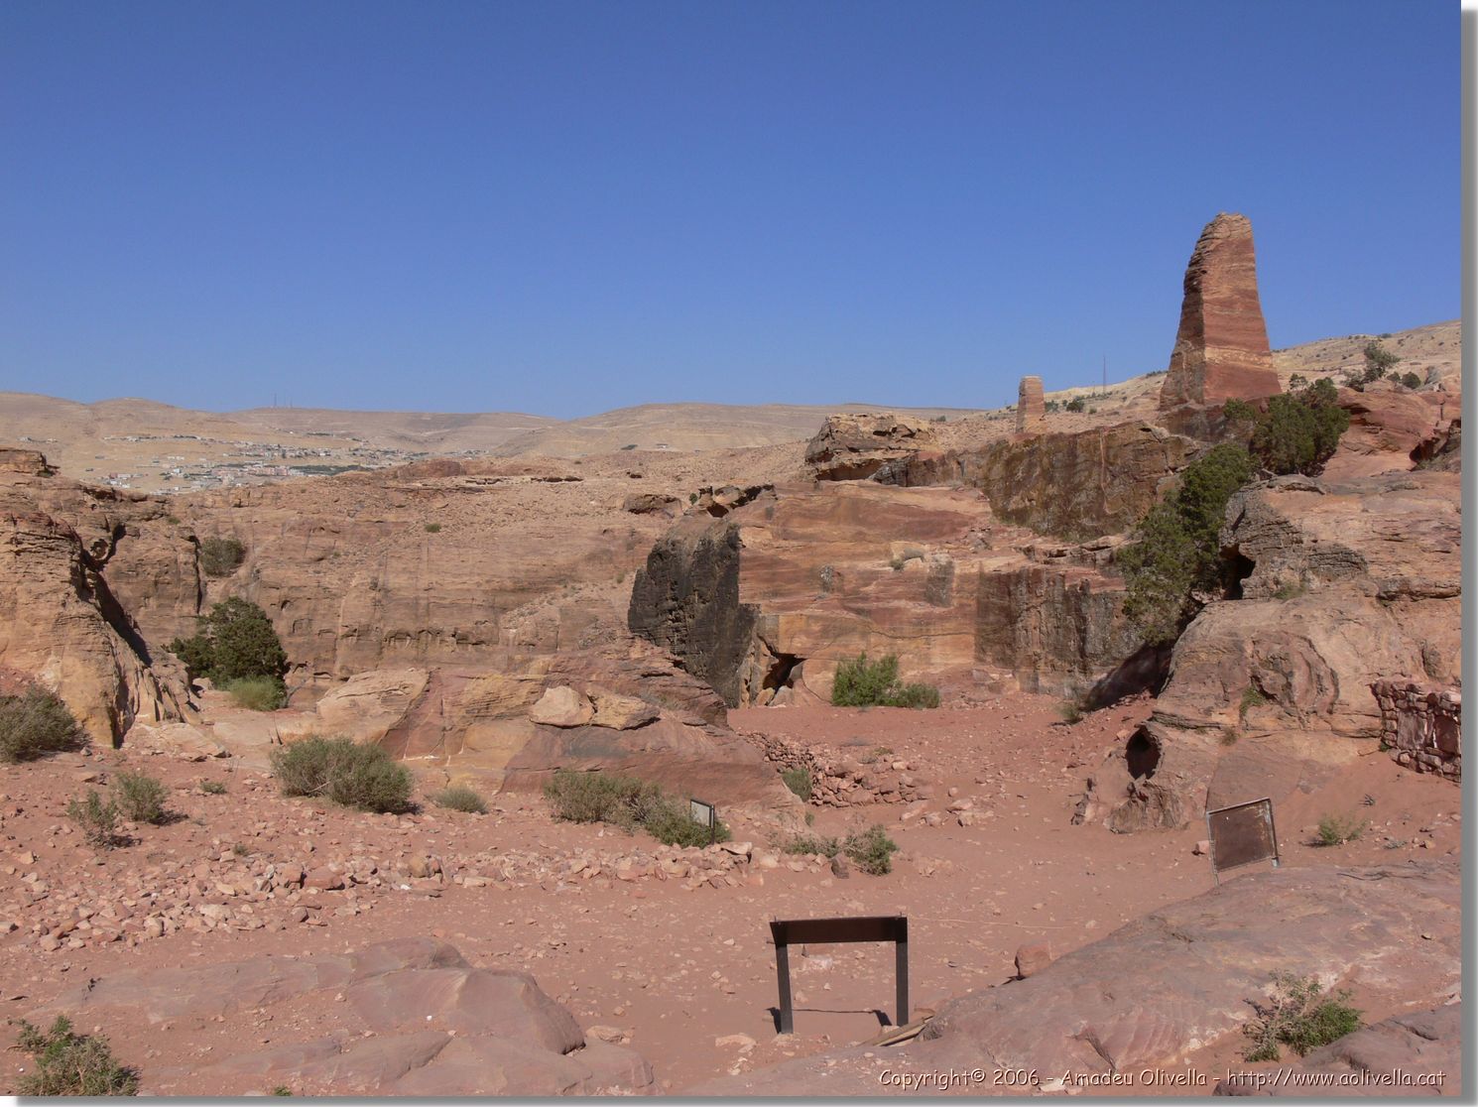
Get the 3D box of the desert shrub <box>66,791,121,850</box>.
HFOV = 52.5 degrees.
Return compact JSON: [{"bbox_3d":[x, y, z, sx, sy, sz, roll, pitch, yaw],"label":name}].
[{"bbox_3d":[-7.322,3.033,17.000,0.600,0.630,0.540,-1,3,-23],"label":"desert shrub"}]

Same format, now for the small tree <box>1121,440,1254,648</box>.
[{"bbox_3d":[9.873,-0.197,33.000,3.000,4.300,2.800,0,1,17],"label":"small tree"}]

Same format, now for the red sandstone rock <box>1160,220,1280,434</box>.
[{"bbox_3d":[15.422,-7.406,48.000,2.800,6.950,2.700,0,1,-10],"label":"red sandstone rock"}]

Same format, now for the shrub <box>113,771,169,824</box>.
[{"bbox_3d":[-7.266,2.972,18.200,0.660,0.600,0.590,-1,3,-22],"label":"shrub"}]

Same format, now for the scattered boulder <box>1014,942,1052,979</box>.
[{"bbox_3d":[2.734,3.791,13.900,0.360,0.360,0.320,0,1,11],"label":"scattered boulder"}]

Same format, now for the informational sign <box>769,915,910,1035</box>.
[{"bbox_3d":[0.764,3.203,11.400,1.040,0.860,0.270,0,2,-7],"label":"informational sign"}]

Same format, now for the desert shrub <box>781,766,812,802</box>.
[{"bbox_3d":[0.842,3.404,22.000,0.500,0.560,0.480,0,1,2],"label":"desert shrub"}]

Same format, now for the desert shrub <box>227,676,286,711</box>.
[{"bbox_3d":[-11.283,3.269,35.000,1.350,0.820,1.200,0,2,-18],"label":"desert shrub"}]

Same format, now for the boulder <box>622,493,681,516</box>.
[{"bbox_3d":[-3.828,-2.163,66.000,2.600,0.980,1.900,0,1,-3],"label":"boulder"}]

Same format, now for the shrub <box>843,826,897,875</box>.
[{"bbox_3d":[1.425,3.205,16.200,0.570,0.500,0.510,0,2,5],"label":"shrub"}]

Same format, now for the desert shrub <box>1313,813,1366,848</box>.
[{"bbox_3d":[6.748,3.102,16.800,0.570,0.350,0.510,1,3,22],"label":"desert shrub"}]

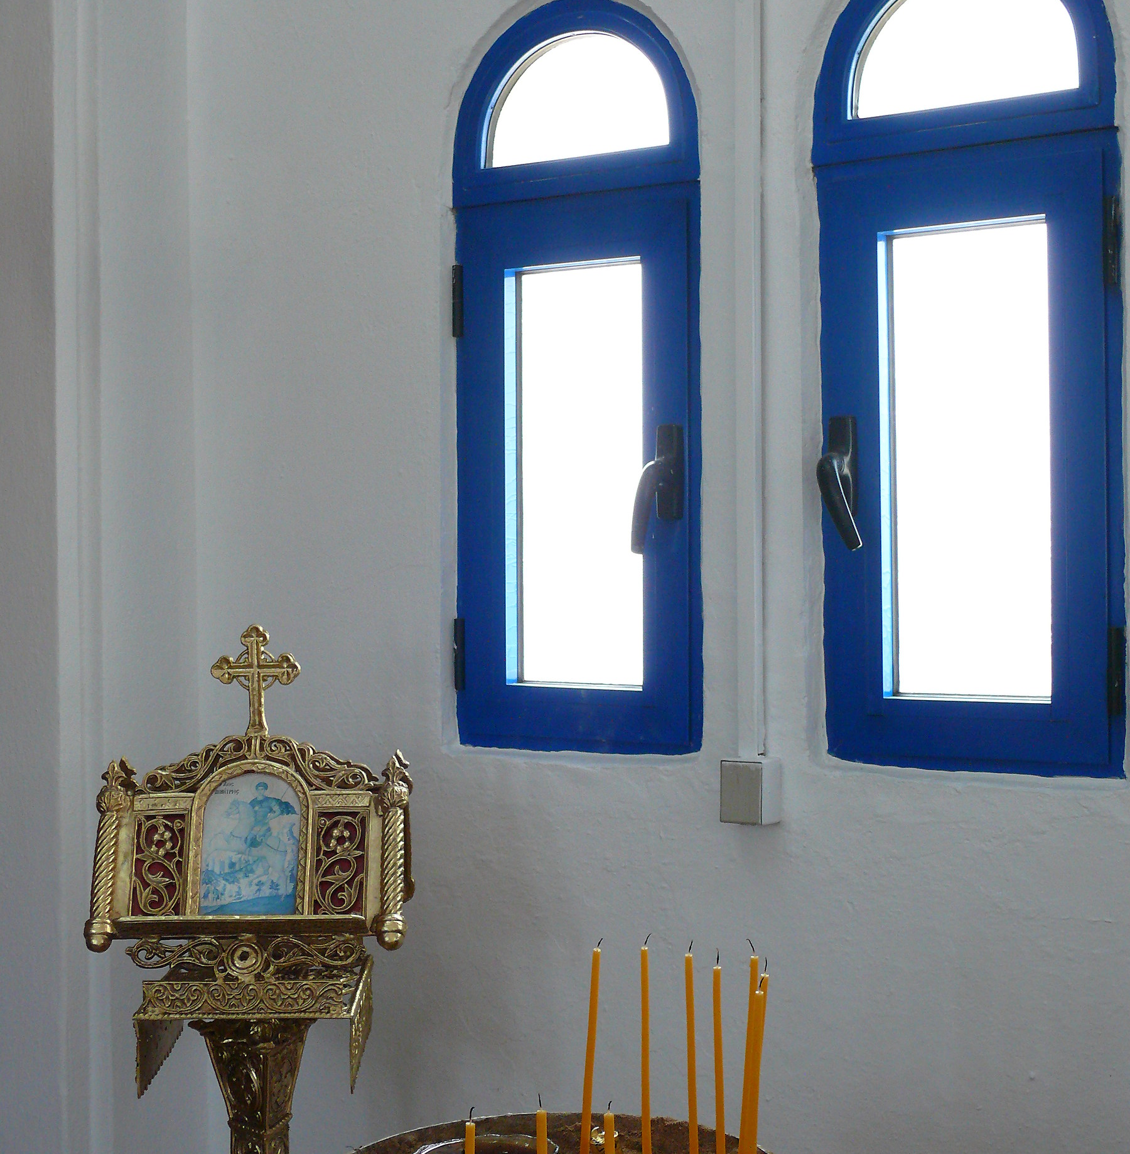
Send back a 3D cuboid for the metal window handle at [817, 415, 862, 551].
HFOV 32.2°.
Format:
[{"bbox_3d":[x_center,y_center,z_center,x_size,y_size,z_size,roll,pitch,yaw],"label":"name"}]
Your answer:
[{"bbox_3d":[0.336,-0.115,2.368,0.057,0.164,0.055,0,0,31],"label":"metal window handle"}]

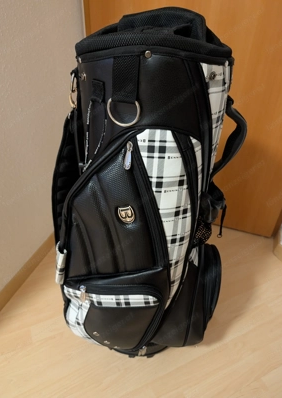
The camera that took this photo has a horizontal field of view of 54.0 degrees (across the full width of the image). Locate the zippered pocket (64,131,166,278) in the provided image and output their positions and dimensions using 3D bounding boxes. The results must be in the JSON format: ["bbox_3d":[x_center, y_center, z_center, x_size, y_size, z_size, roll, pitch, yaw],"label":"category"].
[{"bbox_3d":[-0.058,0.023,0.525,0.215,0.325,0.080,1,37,0],"label":"zippered pocket"}]

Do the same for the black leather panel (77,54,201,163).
[{"bbox_3d":[-0.006,-0.128,0.444,0.210,0.215,0.075,7,38,9],"label":"black leather panel"}]

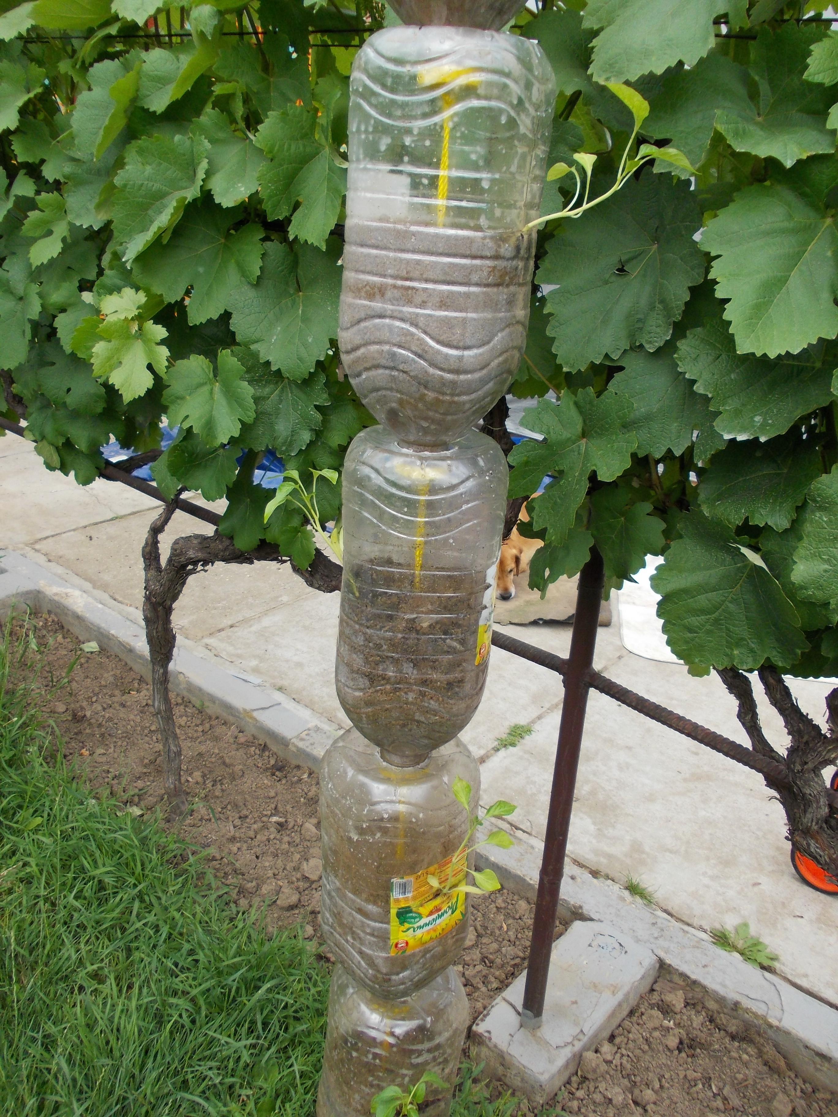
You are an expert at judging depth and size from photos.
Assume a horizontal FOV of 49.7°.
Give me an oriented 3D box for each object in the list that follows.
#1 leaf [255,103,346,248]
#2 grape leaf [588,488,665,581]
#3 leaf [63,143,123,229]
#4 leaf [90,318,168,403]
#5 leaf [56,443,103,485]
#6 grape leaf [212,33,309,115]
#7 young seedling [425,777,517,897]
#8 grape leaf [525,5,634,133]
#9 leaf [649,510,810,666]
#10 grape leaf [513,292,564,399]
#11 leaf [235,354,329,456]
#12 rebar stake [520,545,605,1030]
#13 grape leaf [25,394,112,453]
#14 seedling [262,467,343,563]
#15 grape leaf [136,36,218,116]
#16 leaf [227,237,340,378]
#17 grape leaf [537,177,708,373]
[{"bbox_3d":[-0.161,-0.547,1.289,0.151,0.193,0.050,8,8,10],"label":"leaf"},{"bbox_3d":[0.293,-0.034,1.270,0.085,0.137,0.050,13,1,21],"label":"grape leaf"},{"bbox_3d":[-0.641,-0.733,1.780,0.109,0.163,0.060,5,-1,1],"label":"leaf"},{"bbox_3d":[-0.558,-0.383,1.750,0.139,0.166,0.055,5,-1,2],"label":"leaf"},{"bbox_3d":[-0.751,-0.219,2.001,0.109,0.120,0.030,-8,-9,-6],"label":"leaf"},{"bbox_3d":[-0.240,-0.736,1.391,0.152,0.122,0.040,2,14,-1],"label":"grape leaf"},{"bbox_3d":[0.051,0.267,0.870,0.088,0.093,0.070,6,21,5],"label":"young seedling"},{"bbox_3d":[0.183,-0.563,1.040,0.124,0.128,0.045,-5,12,16],"label":"grape leaf"},{"bbox_3d":[0.363,0.037,1.060,0.185,0.195,0.055,15,-2,25],"label":"leaf"},{"bbox_3d":[0.146,-0.273,1.140,0.090,0.140,0.040,11,4,17],"label":"grape leaf"},{"bbox_3d":[-0.226,-0.255,1.496,0.158,0.184,0.045,0,-12,3],"label":"leaf"},{"bbox_3d":[0.224,0.394,1.414,0.035,0.910,0.035,19,27,34],"label":"rebar stake"},{"bbox_3d":[-0.725,-0.279,1.870,0.185,0.130,0.060,4,-3,1],"label":"grape leaf"},{"bbox_3d":[-0.105,-0.040,0.815,0.077,0.082,0.055,1,21,-7],"label":"seedling"},{"bbox_3d":[-0.414,-0.832,1.560,0.132,0.107,0.070,6,-1,4],"label":"grape leaf"},{"bbox_3d":[-0.226,-0.421,1.520,0.174,0.240,0.060,7,-1,8],"label":"leaf"},{"bbox_3d":[0.234,-0.332,1.050,0.195,0.235,0.060,12,7,20],"label":"grape leaf"}]

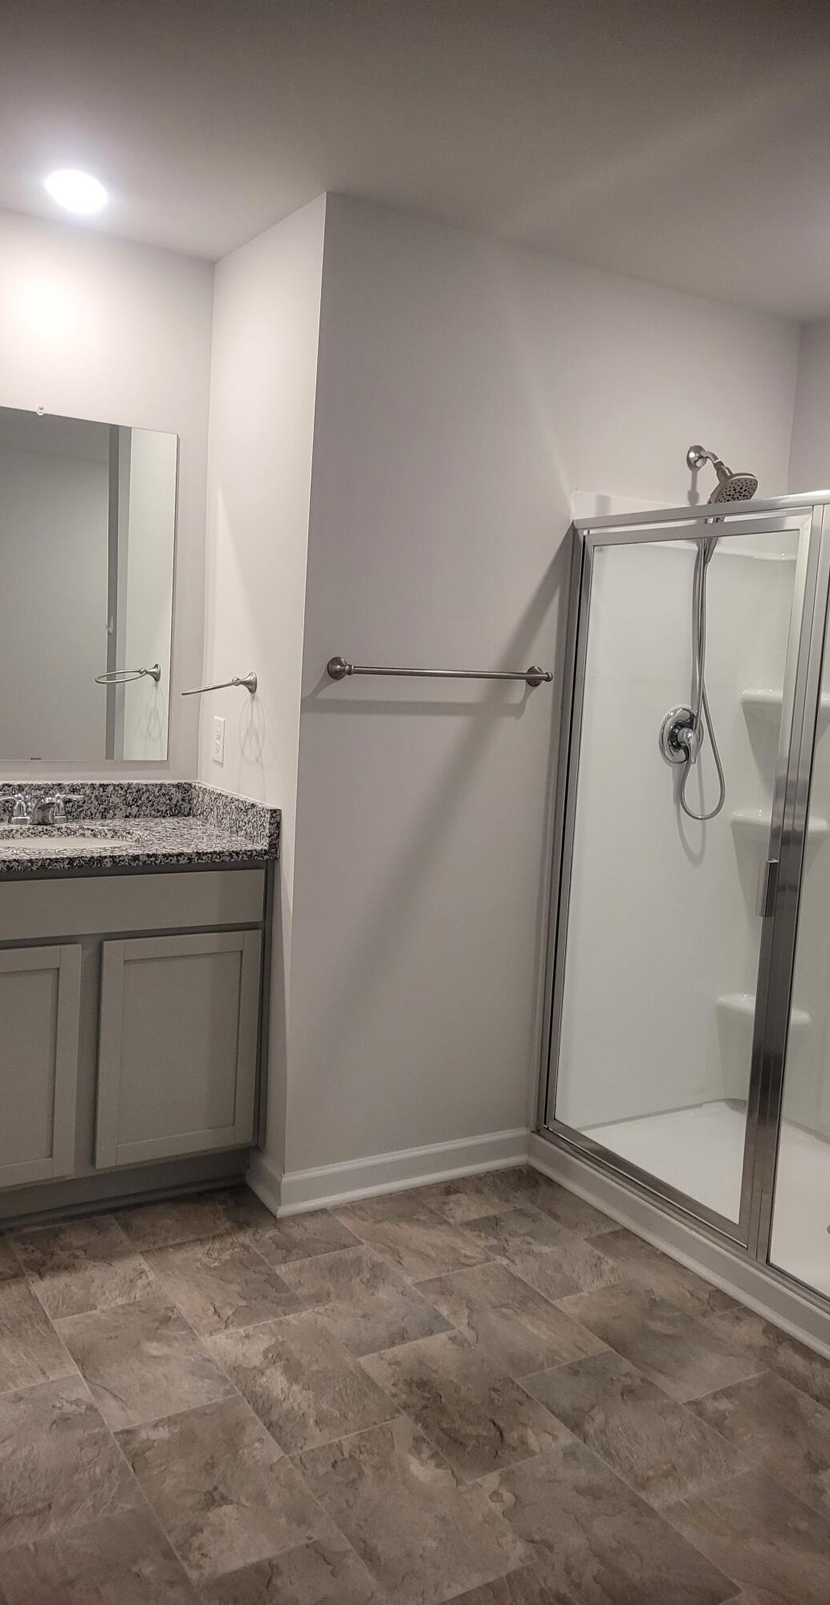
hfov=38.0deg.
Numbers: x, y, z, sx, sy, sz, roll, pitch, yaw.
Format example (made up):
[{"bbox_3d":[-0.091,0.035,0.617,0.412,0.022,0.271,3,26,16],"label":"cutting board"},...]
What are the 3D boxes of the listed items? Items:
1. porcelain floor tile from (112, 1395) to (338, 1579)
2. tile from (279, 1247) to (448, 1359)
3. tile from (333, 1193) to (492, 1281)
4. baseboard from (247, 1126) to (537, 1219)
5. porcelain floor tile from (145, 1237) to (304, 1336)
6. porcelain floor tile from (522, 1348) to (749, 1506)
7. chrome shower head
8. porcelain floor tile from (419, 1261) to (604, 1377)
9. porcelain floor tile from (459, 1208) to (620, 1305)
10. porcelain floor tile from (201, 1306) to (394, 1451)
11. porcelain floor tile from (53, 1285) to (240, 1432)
[{"bbox_3d":[-0.325,1.139,2.024,0.247,0.010,0.400,-1,8,-31],"label":"porcelain floor tile"},{"bbox_3d":[-0.113,1.094,2.656,0.245,0.010,0.403,-1,8,-31],"label":"tile"},{"bbox_3d":[-0.013,1.054,2.926,0.242,0.010,0.406,-1,8,-31],"label":"tile"},{"bbox_3d":[-0.057,0.966,3.282,0.771,0.103,0.206,-1,8,-31],"label":"baseboard"},{"bbox_3d":[-0.427,1.061,2.670,0.247,0.010,0.400,-1,8,-31],"label":"porcelain floor tile"},{"bbox_3d":[0.408,1.167,2.272,0.240,0.010,0.399,-1,8,-31],"label":"porcelain floor tile"},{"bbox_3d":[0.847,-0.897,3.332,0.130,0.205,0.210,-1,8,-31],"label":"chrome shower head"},{"bbox_3d":[0.195,1.104,2.583,0.242,0.010,0.404,-1,8,-31],"label":"porcelain floor tile"},{"bbox_3d":[0.305,1.087,2.908,0.240,0.010,0.403,-1,8,-31],"label":"porcelain floor tile"},{"bbox_3d":[-0.225,1.123,2.352,0.248,0.010,0.405,-1,8,-31],"label":"porcelain floor tile"},{"bbox_3d":[-0.530,1.090,2.363,0.247,0.010,0.399,-1,8,-31],"label":"porcelain floor tile"}]

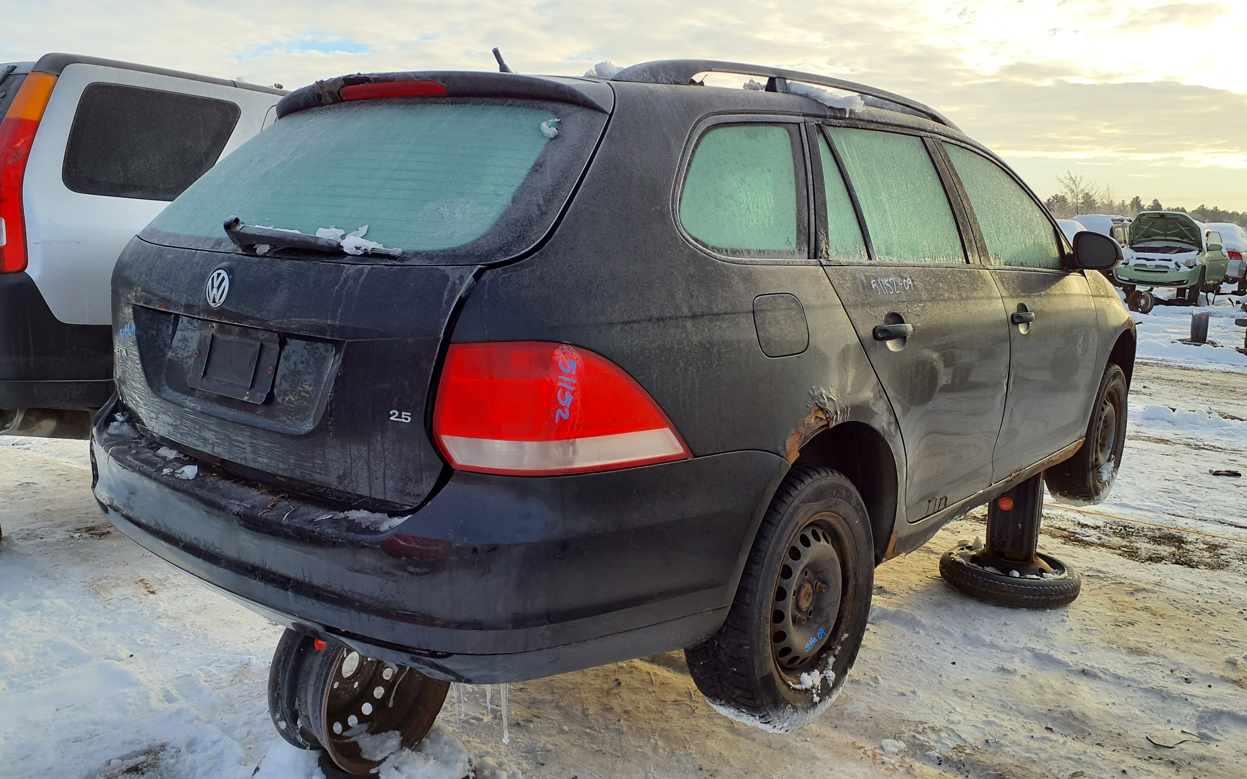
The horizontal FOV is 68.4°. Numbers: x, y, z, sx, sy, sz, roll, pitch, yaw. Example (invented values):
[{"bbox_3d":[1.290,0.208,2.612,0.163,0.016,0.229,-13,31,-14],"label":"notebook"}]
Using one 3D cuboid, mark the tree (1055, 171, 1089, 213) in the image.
[{"bbox_3d":[53.896,-22.831,110.000,3.900,7.000,3.900,5,11,26],"label":"tree"}]

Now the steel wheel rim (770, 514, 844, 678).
[{"bbox_3d":[0.420,0.508,2.280,0.155,0.415,0.415,6,11,41],"label":"steel wheel rim"}]

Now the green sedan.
[{"bbox_3d":[11.912,-2.898,20.000,1.720,1.600,4.200,8,13,38],"label":"green sedan"}]

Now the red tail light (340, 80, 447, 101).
[{"bbox_3d":[-0.546,-0.692,2.144,0.410,0.042,0.060,9,13,41],"label":"red tail light"}]

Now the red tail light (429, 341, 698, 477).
[{"bbox_3d":[-0.111,0.013,1.665,0.280,0.255,0.420,9,13,41],"label":"red tail light"}]

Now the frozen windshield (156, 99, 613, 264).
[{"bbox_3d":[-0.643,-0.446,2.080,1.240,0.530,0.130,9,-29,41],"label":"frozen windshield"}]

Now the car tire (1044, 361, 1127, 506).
[{"bbox_3d":[2.107,0.194,4.180,0.200,0.635,0.635,9,13,43],"label":"car tire"}]

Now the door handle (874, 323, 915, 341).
[{"bbox_3d":[0.682,-0.145,2.308,0.050,0.040,0.195,9,13,41],"label":"door handle"}]

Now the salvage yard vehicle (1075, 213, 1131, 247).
[{"bbox_3d":[15.010,-4.757,29.000,1.850,1.750,4.600,8,13,38],"label":"salvage yard vehicle"}]

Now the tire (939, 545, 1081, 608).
[{"bbox_3d":[1.617,0.772,3.853,0.550,0.105,0.550,0,10,0],"label":"tire"}]

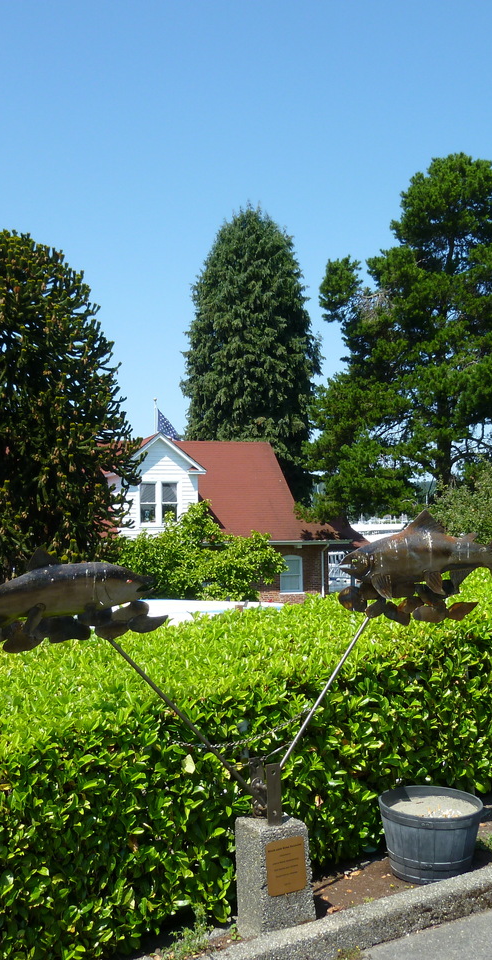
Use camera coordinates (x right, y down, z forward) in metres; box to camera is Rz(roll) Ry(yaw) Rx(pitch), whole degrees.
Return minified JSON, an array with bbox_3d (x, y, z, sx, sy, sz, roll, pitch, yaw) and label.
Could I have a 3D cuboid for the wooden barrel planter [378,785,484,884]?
[{"bbox_3d":[0.955,1.825,4.750,0.530,0.352,0.530,0,-1,0],"label":"wooden barrel planter"}]

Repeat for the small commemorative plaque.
[{"bbox_3d":[0.189,1.831,4.380,0.197,0.241,0.015,1,-6,-27],"label":"small commemorative plaque"}]

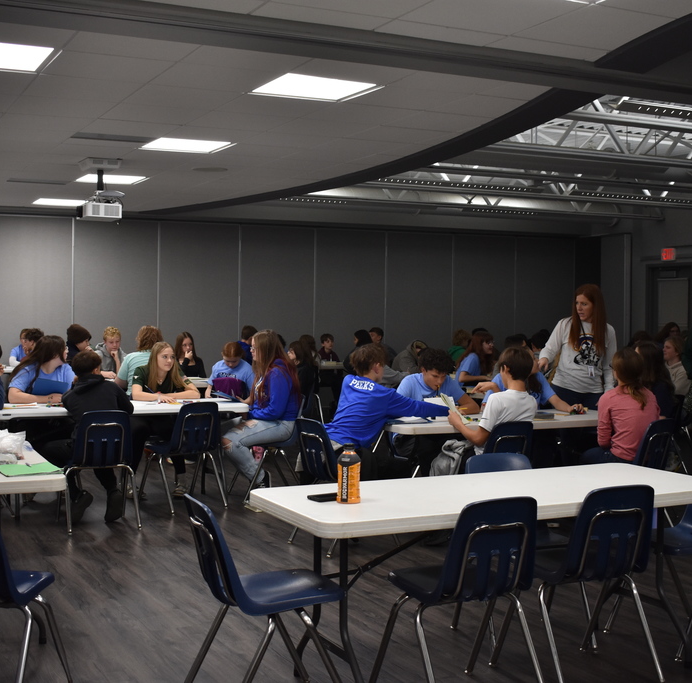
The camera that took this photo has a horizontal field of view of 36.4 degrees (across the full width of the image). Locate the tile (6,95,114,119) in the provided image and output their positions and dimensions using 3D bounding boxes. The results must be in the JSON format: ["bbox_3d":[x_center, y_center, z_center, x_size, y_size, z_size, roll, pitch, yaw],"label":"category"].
[{"bbox_3d":[-1.814,-1.507,6.736,0.605,0.020,0.605,-1,2,-26],"label":"tile"}]

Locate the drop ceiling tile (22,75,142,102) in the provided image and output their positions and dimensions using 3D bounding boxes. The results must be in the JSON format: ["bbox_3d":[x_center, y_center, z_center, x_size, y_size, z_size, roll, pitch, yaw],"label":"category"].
[{"bbox_3d":[-1.551,-1.496,6.218,0.610,0.020,0.610,-1,2,-26],"label":"drop ceiling tile"}]

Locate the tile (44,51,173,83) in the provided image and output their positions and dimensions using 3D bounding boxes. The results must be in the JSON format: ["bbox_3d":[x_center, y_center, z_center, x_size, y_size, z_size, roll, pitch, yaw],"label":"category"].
[{"bbox_3d":[-1.256,-1.455,5.564,0.610,0.020,0.610,-1,2,-27],"label":"tile"}]

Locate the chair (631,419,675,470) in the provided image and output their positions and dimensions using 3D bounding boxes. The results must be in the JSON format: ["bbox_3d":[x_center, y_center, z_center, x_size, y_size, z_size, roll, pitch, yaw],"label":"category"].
[{"bbox_3d":[1.748,0.857,6.576,0.540,0.770,0.470,2,2,44],"label":"chair"}]

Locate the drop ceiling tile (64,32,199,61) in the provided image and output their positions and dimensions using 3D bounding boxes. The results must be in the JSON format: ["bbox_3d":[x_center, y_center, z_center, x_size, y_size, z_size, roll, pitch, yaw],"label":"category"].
[{"bbox_3d":[-1.005,-1.456,5.110,0.605,0.020,0.605,-1,2,-26],"label":"drop ceiling tile"}]

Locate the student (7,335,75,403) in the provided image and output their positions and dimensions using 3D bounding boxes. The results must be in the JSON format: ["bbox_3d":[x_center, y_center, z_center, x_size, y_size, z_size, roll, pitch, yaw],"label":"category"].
[{"bbox_3d":[-2.315,0.583,8.085,0.500,1.240,0.750,-1,2,-29],"label":"student"}]

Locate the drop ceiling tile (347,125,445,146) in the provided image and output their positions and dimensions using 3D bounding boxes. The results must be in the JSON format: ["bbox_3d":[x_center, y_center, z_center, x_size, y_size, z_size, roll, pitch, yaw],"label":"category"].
[{"bbox_3d":[0.371,-1.547,7.840,0.610,0.020,0.610,-1,2,-26],"label":"drop ceiling tile"}]

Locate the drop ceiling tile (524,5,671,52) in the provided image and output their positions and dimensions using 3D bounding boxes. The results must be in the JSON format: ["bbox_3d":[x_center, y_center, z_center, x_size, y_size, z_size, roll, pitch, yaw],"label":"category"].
[{"bbox_3d":[1.181,-1.451,4.822,0.605,0.020,0.605,-1,2,-26],"label":"drop ceiling tile"}]

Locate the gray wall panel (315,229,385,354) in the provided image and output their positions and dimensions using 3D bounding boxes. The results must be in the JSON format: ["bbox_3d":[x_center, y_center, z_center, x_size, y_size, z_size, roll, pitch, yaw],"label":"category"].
[{"bbox_3d":[0.048,-0.307,14.911,1.110,2.544,0.080,0,2,-25],"label":"gray wall panel"}]

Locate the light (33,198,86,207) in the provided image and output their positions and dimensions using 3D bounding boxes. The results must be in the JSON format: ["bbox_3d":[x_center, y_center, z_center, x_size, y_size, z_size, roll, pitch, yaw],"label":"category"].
[{"bbox_3d":[-3.436,-1.720,12.734,0.600,0.060,0.600,-1,2,-26],"label":"light"}]

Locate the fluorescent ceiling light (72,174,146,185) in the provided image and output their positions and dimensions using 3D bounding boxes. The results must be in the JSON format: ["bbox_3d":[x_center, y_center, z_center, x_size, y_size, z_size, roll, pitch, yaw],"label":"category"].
[{"bbox_3d":[-2.335,-1.645,10.587,0.610,0.060,0.610,-1,2,-26],"label":"fluorescent ceiling light"}]

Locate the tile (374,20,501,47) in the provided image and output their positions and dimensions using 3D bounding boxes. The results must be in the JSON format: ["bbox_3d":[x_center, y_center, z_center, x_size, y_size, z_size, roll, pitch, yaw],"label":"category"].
[{"bbox_3d":[0.447,-1.447,4.923,0.605,0.020,0.210,-1,2,-26],"label":"tile"}]

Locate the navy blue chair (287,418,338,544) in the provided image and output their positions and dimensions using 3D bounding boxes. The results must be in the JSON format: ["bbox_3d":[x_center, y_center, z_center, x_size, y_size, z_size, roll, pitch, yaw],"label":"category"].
[{"bbox_3d":[-0.006,0.863,6.451,0.540,0.770,0.470,-1,2,-33],"label":"navy blue chair"}]

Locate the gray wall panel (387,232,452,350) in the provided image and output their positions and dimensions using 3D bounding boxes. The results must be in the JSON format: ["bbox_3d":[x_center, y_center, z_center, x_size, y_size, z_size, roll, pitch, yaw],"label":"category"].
[{"bbox_3d":[1.053,-0.315,15.381,1.110,2.544,0.080,0,2,-25],"label":"gray wall panel"}]

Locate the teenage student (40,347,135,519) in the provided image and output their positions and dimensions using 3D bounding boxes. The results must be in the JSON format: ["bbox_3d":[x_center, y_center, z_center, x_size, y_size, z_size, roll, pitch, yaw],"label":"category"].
[{"bbox_3d":[-1.730,0.635,7.100,0.620,1.140,0.750,0,2,-16],"label":"teenage student"}]

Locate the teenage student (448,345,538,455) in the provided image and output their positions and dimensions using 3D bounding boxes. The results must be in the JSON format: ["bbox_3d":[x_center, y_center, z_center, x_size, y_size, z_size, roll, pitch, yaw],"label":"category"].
[{"bbox_3d":[0.905,0.625,6.500,0.500,1.220,0.780,-1,2,-30],"label":"teenage student"}]

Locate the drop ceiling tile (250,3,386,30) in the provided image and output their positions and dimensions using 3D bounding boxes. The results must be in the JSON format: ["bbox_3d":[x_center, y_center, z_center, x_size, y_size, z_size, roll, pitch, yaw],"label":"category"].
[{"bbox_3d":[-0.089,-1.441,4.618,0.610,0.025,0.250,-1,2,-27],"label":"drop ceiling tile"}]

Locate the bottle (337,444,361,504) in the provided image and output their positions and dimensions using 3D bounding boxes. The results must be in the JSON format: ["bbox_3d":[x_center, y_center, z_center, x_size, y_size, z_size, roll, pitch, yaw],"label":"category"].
[{"bbox_3d":[0.011,0.498,3.970,0.089,0.220,0.089,0,2,0],"label":"bottle"}]

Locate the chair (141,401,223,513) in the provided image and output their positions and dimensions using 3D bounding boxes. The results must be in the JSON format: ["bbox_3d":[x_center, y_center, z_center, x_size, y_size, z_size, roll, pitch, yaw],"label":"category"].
[{"bbox_3d":[-1.176,0.814,7.655,0.470,0.765,0.540,-1,2,-37],"label":"chair"}]

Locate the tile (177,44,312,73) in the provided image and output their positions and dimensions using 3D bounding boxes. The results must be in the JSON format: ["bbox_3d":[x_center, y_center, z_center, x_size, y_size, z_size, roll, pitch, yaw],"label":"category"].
[{"bbox_3d":[-0.458,-1.464,5.380,0.605,0.020,0.605,-1,2,-26],"label":"tile"}]

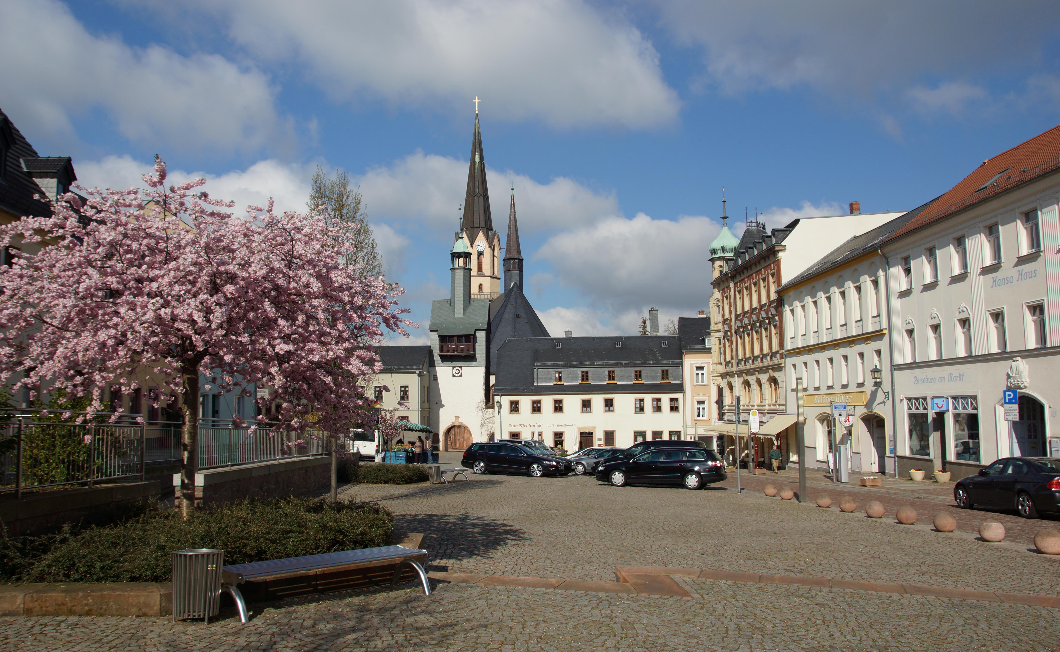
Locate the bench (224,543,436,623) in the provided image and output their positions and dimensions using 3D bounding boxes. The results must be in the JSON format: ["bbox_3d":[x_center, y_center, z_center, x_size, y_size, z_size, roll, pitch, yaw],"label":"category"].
[{"bbox_3d":[-2.036,2.574,8.045,2.020,0.430,0.580,5,-8,-41],"label":"bench"}]

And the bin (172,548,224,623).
[{"bbox_3d":[-3.165,2.473,7.566,0.463,0.622,0.440,-1,-6,0],"label":"bin"}]

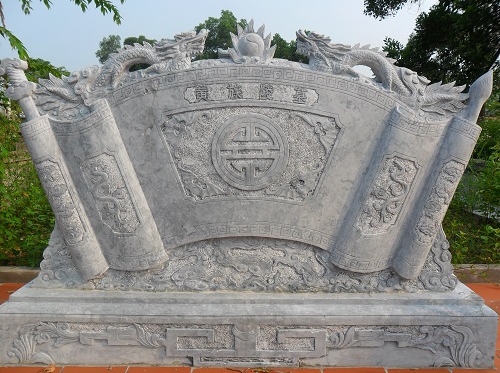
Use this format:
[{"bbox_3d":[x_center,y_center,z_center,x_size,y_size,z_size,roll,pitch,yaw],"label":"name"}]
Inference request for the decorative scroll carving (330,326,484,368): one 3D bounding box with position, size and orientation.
[{"bbox_3d":[0.951,0.977,2.399,0.938,0.271,0.050,0,6,0],"label":"decorative scroll carving"}]

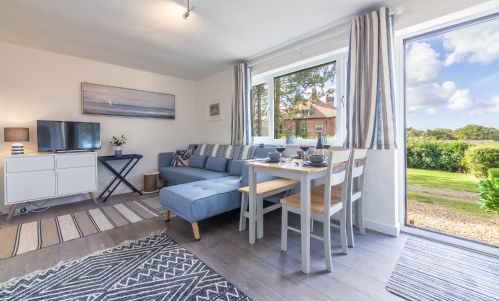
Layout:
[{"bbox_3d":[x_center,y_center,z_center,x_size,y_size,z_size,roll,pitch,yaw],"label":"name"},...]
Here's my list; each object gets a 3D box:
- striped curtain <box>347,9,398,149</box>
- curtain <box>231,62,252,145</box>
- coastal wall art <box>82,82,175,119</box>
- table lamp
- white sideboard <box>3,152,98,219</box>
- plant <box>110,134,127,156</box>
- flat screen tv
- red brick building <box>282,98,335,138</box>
[{"bbox_3d":[1.272,-0.711,2.055,0.430,1.370,0.140,2,4,44],"label":"striped curtain"},{"bbox_3d":[-0.140,-0.809,3.443,0.420,1.380,0.130,2,4,44],"label":"curtain"},{"bbox_3d":[-2.188,-0.898,3.734,1.510,0.525,0.035,-3,4,-43],"label":"coastal wall art"},{"bbox_3d":[-3.129,-0.118,2.620,0.215,0.370,0.215,-3,4,-43],"label":"table lamp"},{"bbox_3d":[-2.859,0.456,2.888,0.920,0.800,0.360,-3,4,-43],"label":"white sideboard"},{"bbox_3d":[-2.298,-0.095,3.408,0.220,0.375,0.220,-3,4,-43],"label":"plant"},{"bbox_3d":[-2.728,-0.195,2.980,0.720,0.475,0.130,-3,4,-43],"label":"flat screen tv"},{"bbox_3d":[5.892,-2.402,17.000,6.300,4.500,5.200,1,3,30],"label":"red brick building"}]

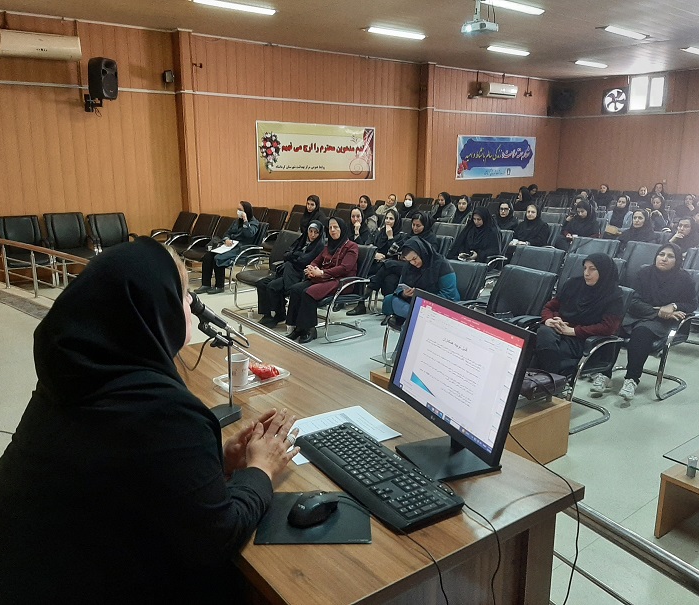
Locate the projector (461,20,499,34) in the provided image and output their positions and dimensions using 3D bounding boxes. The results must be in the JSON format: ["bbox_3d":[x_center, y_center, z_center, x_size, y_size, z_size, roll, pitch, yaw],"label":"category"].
[{"bbox_3d":[1.480,-3.128,6.900,0.260,0.110,0.320,-10,17,-37],"label":"projector"}]

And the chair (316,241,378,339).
[{"bbox_3d":[-0.134,-0.165,6.707,0.640,0.980,0.580,-10,17,-37],"label":"chair"}]

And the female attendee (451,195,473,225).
[{"bbox_3d":[1.522,-0.975,9.407,0.780,1.240,0.520,-9,17,-33],"label":"female attendee"}]

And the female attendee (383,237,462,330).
[{"bbox_3d":[0.623,0.037,5.432,0.800,1.200,0.540,-12,19,-41],"label":"female attendee"}]

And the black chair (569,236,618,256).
[{"bbox_3d":[2.628,-0.220,6.877,0.630,0.980,0.600,-11,18,-40],"label":"black chair"}]

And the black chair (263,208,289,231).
[{"bbox_3d":[-1.492,-1.032,10.217,0.640,0.980,0.580,-10,17,-37],"label":"black chair"}]

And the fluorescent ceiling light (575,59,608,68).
[{"bbox_3d":[5.420,-5.345,13.550,1.170,0.090,0.260,-10,17,-37],"label":"fluorescent ceiling light"}]

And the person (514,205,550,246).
[{"bbox_3d":[2.184,-0.616,7.790,0.500,1.245,0.800,13,19,40],"label":"person"}]

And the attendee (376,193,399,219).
[{"bbox_3d":[0.645,-1.340,10.993,0.800,1.200,0.520,-10,17,-37],"label":"attendee"}]

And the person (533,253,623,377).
[{"bbox_3d":[1.600,0.255,4.400,0.720,1.240,0.570,-10,17,-36],"label":"person"}]

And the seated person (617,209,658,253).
[{"bbox_3d":[3.522,-0.558,7.773,0.800,1.220,0.520,-13,19,-43],"label":"seated person"}]

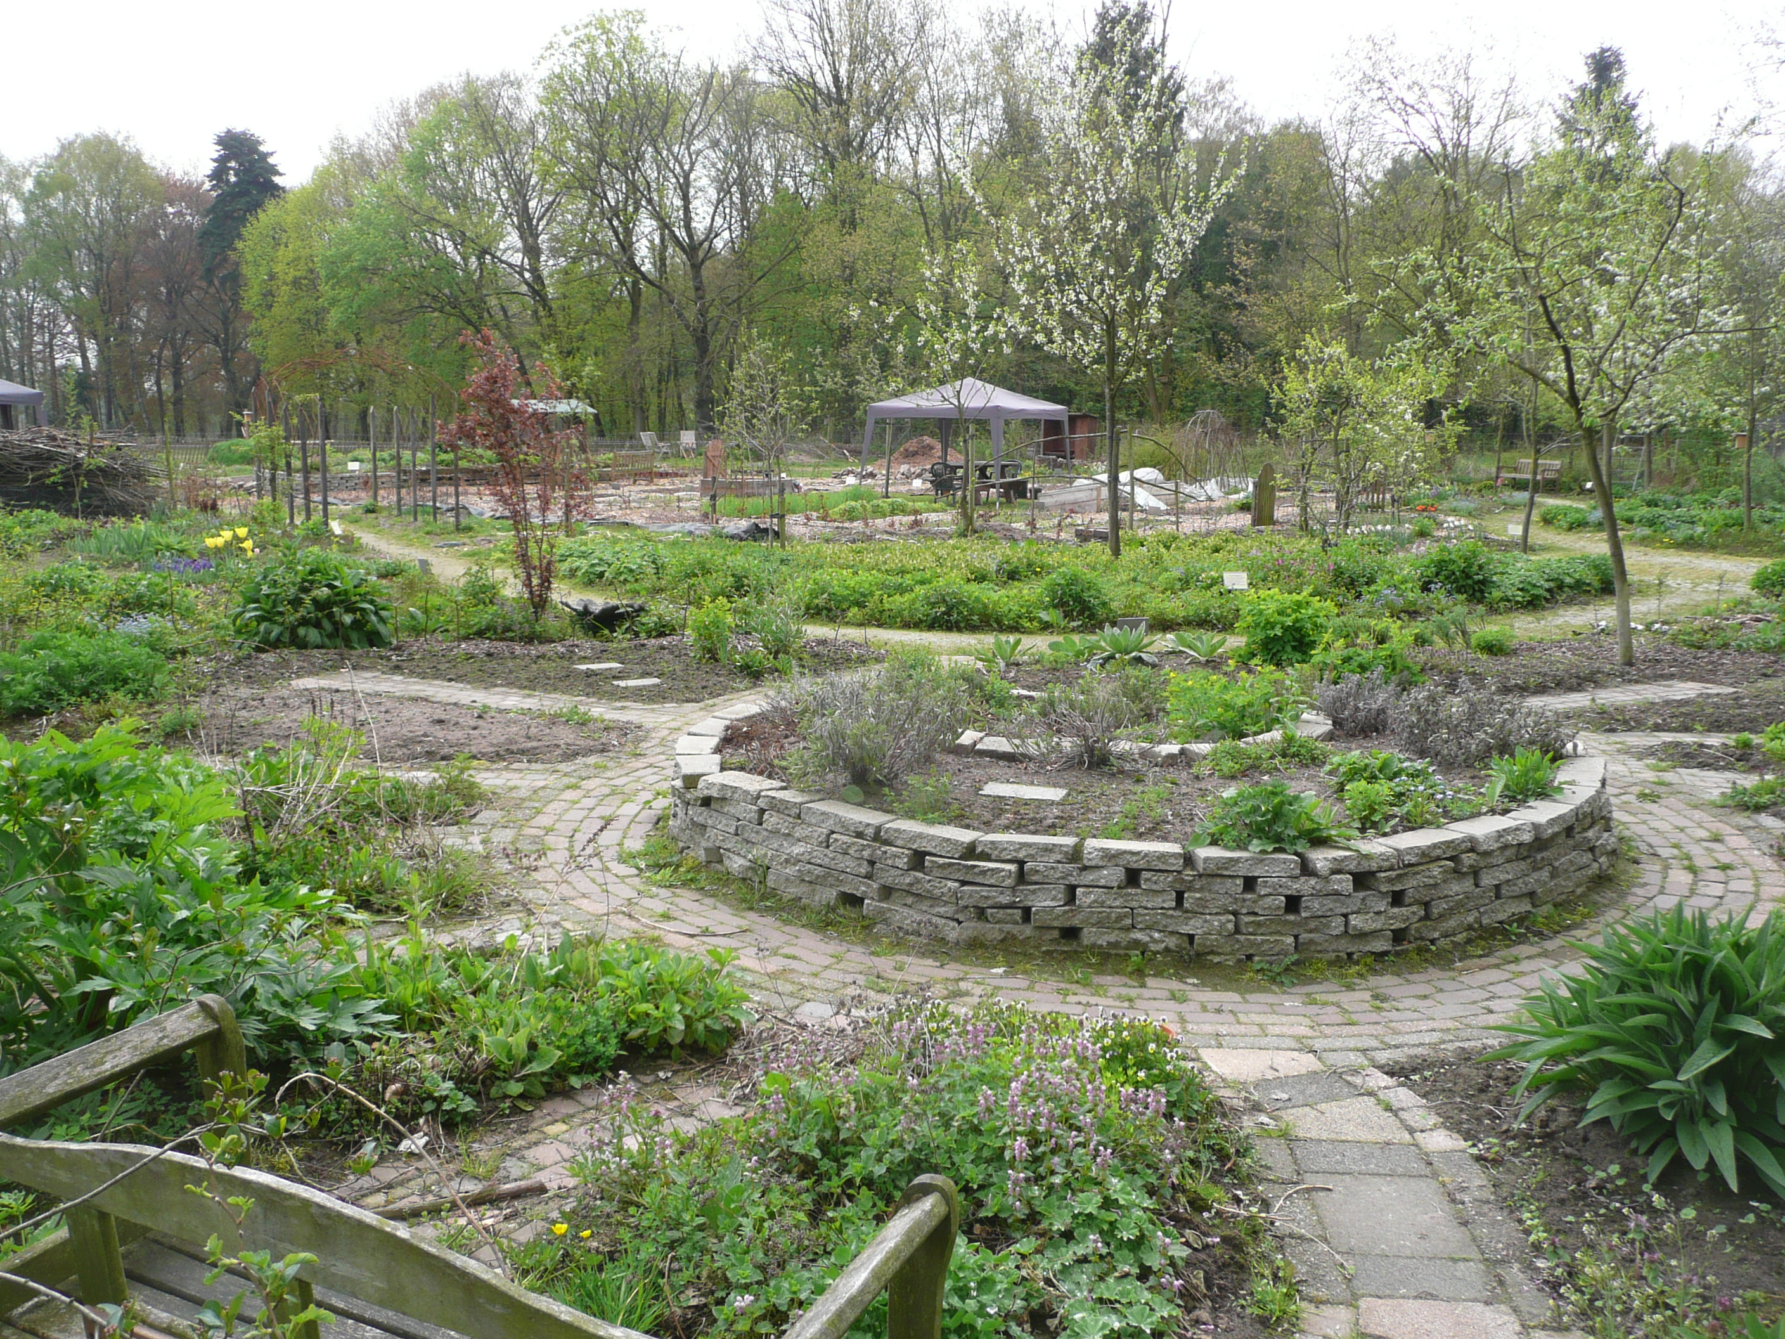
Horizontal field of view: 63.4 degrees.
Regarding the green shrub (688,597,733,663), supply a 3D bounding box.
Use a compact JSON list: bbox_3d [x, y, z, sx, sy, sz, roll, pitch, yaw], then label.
[{"bbox_3d":[-1.605,-0.346,12.733,0.400,0.600,0.400,-1,10,-7],"label":"green shrub"}]

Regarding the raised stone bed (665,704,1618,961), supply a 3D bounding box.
[{"bbox_3d":[1.360,0.495,8.566,5.300,0.450,5.300,0,10,0],"label":"raised stone bed"}]

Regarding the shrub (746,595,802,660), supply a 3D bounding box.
[{"bbox_3d":[-1.061,-0.386,12.929,0.500,0.570,0.500,-1,10,-5],"label":"shrub"}]

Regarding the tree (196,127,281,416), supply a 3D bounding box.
[{"bbox_3d":[-35.952,-20.640,79.626,4.900,17.600,4.900,-4,11,-23],"label":"tree"}]

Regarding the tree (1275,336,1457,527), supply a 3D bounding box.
[{"bbox_3d":[7.814,-3.808,23.902,2.900,3.200,2.600,3,10,18],"label":"tree"}]

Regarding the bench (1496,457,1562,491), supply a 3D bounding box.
[{"bbox_3d":[17.096,-5.167,38.691,1.550,0.900,0.620,9,13,41],"label":"bench"}]

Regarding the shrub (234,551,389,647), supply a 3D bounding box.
[{"bbox_3d":[-5.571,-0.732,13.884,1.500,0.920,1.400,-4,11,-22],"label":"shrub"}]

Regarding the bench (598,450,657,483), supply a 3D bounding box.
[{"bbox_3d":[-7.203,-5.441,39.150,1.500,0.880,0.600,-9,14,-42],"label":"bench"}]

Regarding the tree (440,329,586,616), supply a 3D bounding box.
[{"bbox_3d":[-3.969,-2.004,15.081,1.500,2.950,1.400,-3,10,-14],"label":"tree"}]

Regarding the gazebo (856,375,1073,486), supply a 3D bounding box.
[{"bbox_3d":[1.478,-4.537,29.155,3.050,2.550,3.050,6,12,32],"label":"gazebo"}]

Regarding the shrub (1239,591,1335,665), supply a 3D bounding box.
[{"bbox_3d":[3.487,-0.408,12.824,0.840,0.650,0.800,3,10,15],"label":"shrub"}]

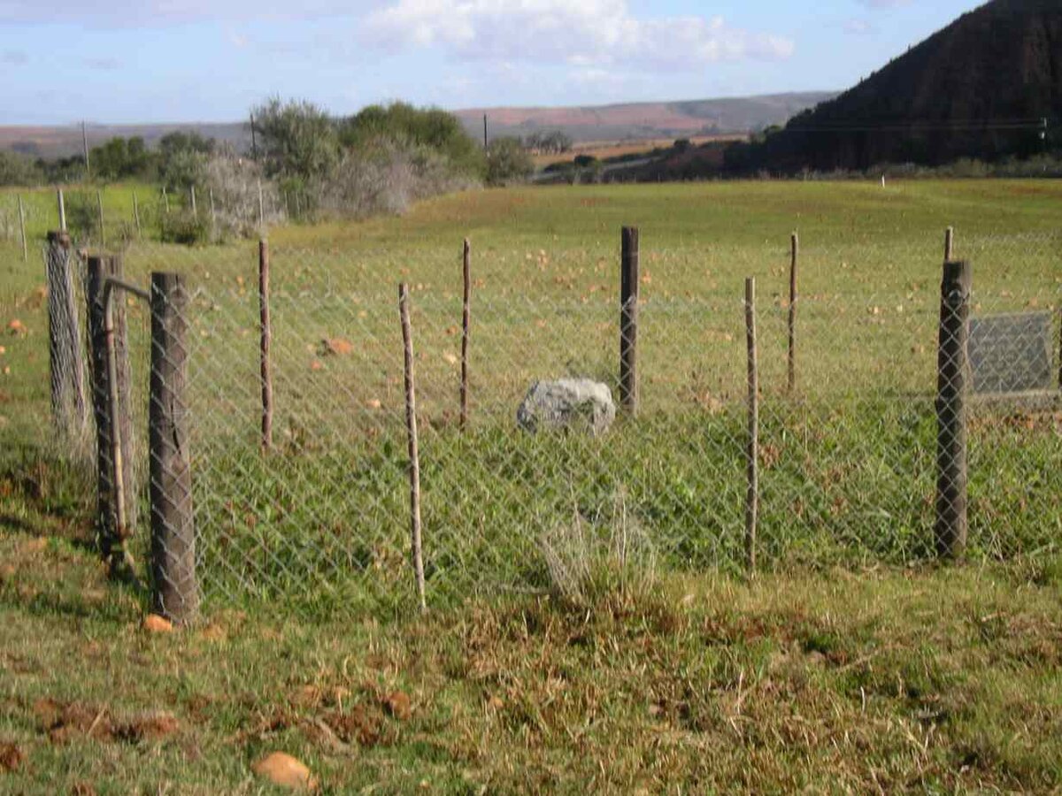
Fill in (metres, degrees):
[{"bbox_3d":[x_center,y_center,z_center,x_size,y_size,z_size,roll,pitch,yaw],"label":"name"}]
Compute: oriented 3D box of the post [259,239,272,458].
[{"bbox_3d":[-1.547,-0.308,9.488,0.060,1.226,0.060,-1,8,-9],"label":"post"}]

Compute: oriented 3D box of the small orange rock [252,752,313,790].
[{"bbox_3d":[-0.658,0.986,4.297,0.160,0.085,0.125,0,8,0],"label":"small orange rock"}]

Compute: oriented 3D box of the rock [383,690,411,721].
[{"bbox_3d":[-0.395,0.912,4.820,0.080,0.070,0.060,0,8,0],"label":"rock"}]

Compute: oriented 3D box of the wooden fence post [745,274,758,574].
[{"bbox_3d":[0.859,0.118,6.348,0.042,1.179,0.042,-1,8,0],"label":"wooden fence post"}]

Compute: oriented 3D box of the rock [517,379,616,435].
[{"bbox_3d":[0.209,0.042,9.685,0.575,0.340,0.440,0,8,0],"label":"rock"}]

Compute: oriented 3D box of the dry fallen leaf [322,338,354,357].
[{"bbox_3d":[-1.752,-0.472,14.654,0.280,0.145,0.240,-1,8,-7],"label":"dry fallen leaf"}]

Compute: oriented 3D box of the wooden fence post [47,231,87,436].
[{"bbox_3d":[-2.612,-0.342,9.117,0.150,1.181,0.150,-1,8,0],"label":"wooden fence post"}]

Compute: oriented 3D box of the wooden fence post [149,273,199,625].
[{"bbox_3d":[-1.285,0.177,5.837,0.142,1.260,0.142,-1,8,-13],"label":"wooden fence post"}]

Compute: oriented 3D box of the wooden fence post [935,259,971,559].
[{"bbox_3d":[1.774,0.049,6.801,0.130,1.252,0.130,1,8,15],"label":"wooden fence post"}]

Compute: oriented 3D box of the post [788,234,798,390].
[{"bbox_3d":[1.928,-0.630,11.959,0.055,1.191,0.055,1,8,9],"label":"post"}]

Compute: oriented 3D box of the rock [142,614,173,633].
[{"bbox_3d":[-1.306,0.791,5.700,0.103,0.065,0.085,0,8,0],"label":"rock"}]

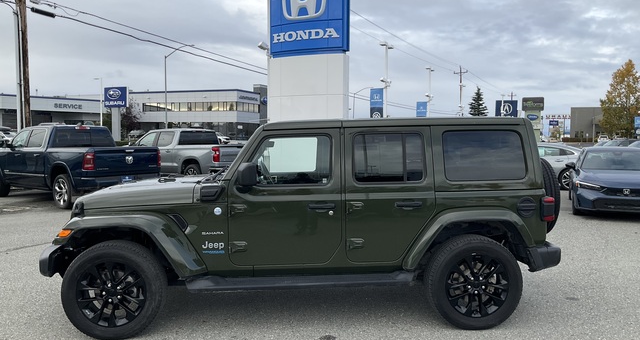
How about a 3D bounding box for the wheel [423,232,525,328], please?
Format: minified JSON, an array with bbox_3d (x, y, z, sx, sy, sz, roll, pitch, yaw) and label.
[{"bbox_3d":[1.321,0.965,4.629,0.800,0.800,0.280,0,4,-4],"label":"wheel"}]

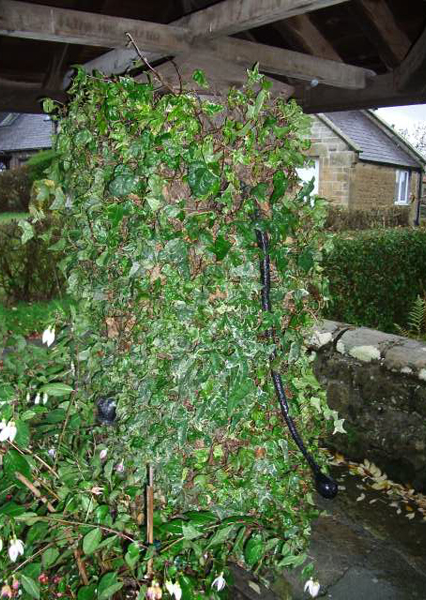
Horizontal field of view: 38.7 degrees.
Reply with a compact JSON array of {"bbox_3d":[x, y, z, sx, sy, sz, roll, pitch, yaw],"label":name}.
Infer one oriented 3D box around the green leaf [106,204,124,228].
[{"bbox_3d":[-0.289,-0.248,1.800,0.052,0.070,0.028,2,8,3],"label":"green leaf"}]

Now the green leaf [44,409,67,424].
[{"bbox_3d":[-0.382,0.282,1.470,0.052,0.038,0.028,2,8,3],"label":"green leaf"}]

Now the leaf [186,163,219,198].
[{"bbox_3d":[-0.028,-0.354,1.800,0.099,0.105,0.035,2,8,3],"label":"leaf"}]

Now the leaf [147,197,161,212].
[{"bbox_3d":[-0.176,-0.283,1.800,0.041,0.046,0.020,2,8,3],"label":"leaf"}]

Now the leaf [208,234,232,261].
[{"bbox_3d":[0.022,-0.154,1.780,0.069,0.075,0.030,2,8,3],"label":"leaf"}]

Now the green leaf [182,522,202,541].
[{"bbox_3d":[-0.053,0.603,1.580,0.051,0.046,0.025,2,8,3],"label":"green leaf"}]

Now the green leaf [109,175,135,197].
[{"bbox_3d":[-0.272,-0.340,1.800,0.076,0.064,0.030,2,8,3],"label":"green leaf"}]

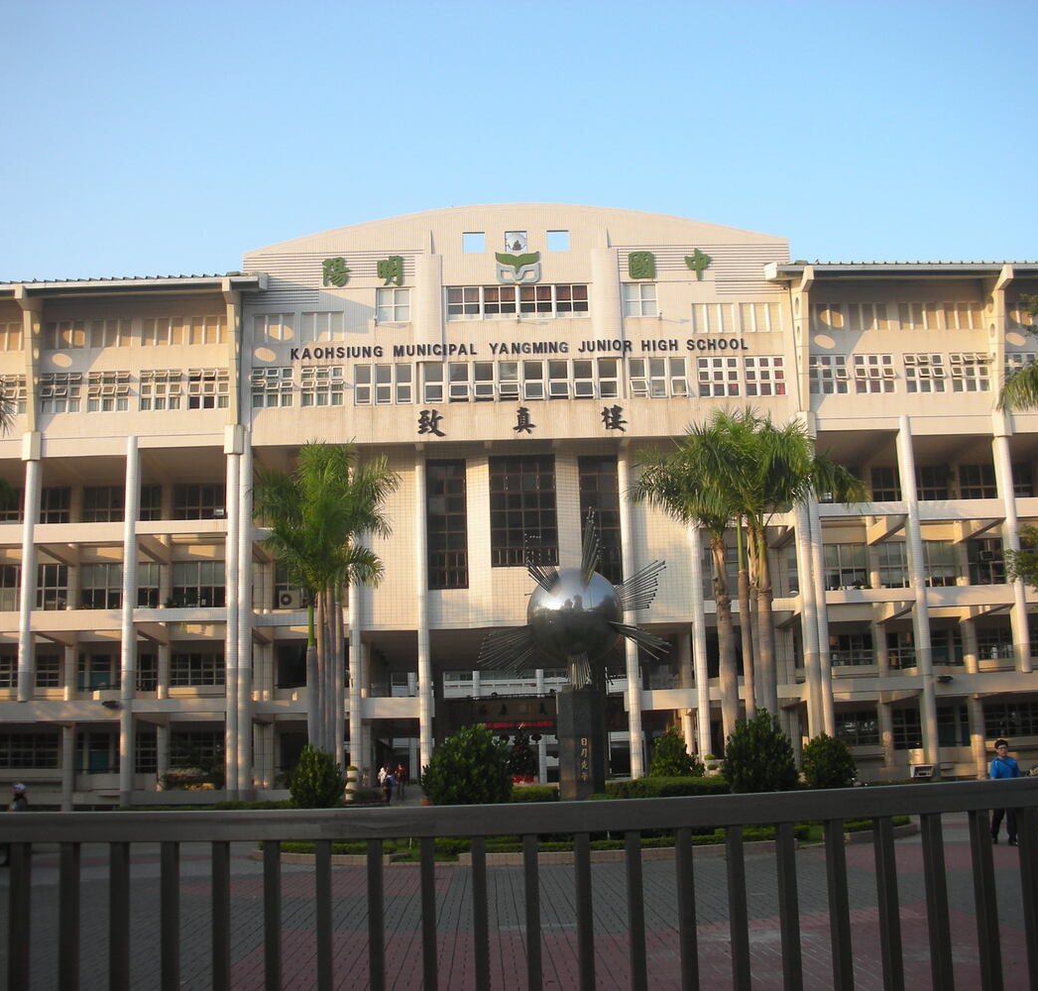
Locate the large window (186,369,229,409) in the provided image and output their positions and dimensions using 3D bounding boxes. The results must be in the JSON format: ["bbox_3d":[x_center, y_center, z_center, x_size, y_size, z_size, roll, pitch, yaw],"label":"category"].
[{"bbox_3d":[-13.604,-4.638,58.439,1.834,1.825,0.200,-1,-11,-2],"label":"large window"}]

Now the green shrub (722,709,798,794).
[{"bbox_3d":[6.217,6.815,34.488,2.040,2.578,2.040,-1,-11,-2],"label":"green shrub"}]

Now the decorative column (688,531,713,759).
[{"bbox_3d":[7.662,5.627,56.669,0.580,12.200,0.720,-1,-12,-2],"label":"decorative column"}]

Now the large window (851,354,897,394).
[{"bbox_3d":[15.752,-5.393,59.137,1.873,1.825,0.150,-1,-11,-2],"label":"large window"}]

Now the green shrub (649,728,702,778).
[{"bbox_3d":[4.262,7.286,35.939,1.550,2.072,1.500,-1,-11,-2],"label":"green shrub"}]

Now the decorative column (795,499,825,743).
[{"bbox_3d":[12.355,4.526,56.667,0.550,15.740,0.650,-1,-11,-2],"label":"decorative column"}]

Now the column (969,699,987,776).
[{"bbox_3d":[21.278,11.143,62.115,0.550,3.754,0.700,-1,-11,-2],"label":"column"}]

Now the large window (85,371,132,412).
[{"bbox_3d":[-17.854,-4.510,58.250,1.912,1.819,0.200,-1,-11,-2],"label":"large window"}]

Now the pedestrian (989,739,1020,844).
[{"bbox_3d":[7.758,4.732,21.321,0.520,1.697,0.400,-2,-11,1],"label":"pedestrian"}]

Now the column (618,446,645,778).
[{"bbox_3d":[4.785,5.162,57.430,0.450,14.755,0.450,-1,-11,-2],"label":"column"}]

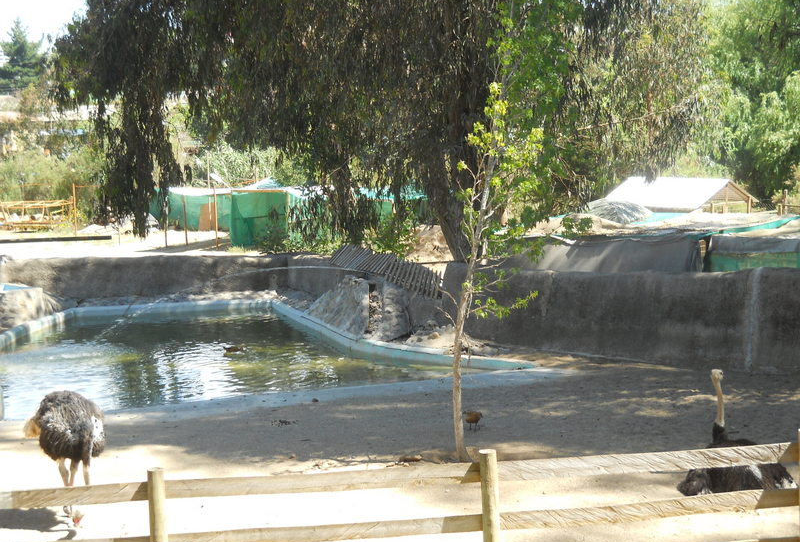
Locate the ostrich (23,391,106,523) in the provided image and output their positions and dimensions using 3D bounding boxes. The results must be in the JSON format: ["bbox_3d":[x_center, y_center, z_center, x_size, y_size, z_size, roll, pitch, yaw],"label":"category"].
[{"bbox_3d":[-3.470,1.892,14.596,0.630,1.280,1.080,-6,8,-40],"label":"ostrich"}]

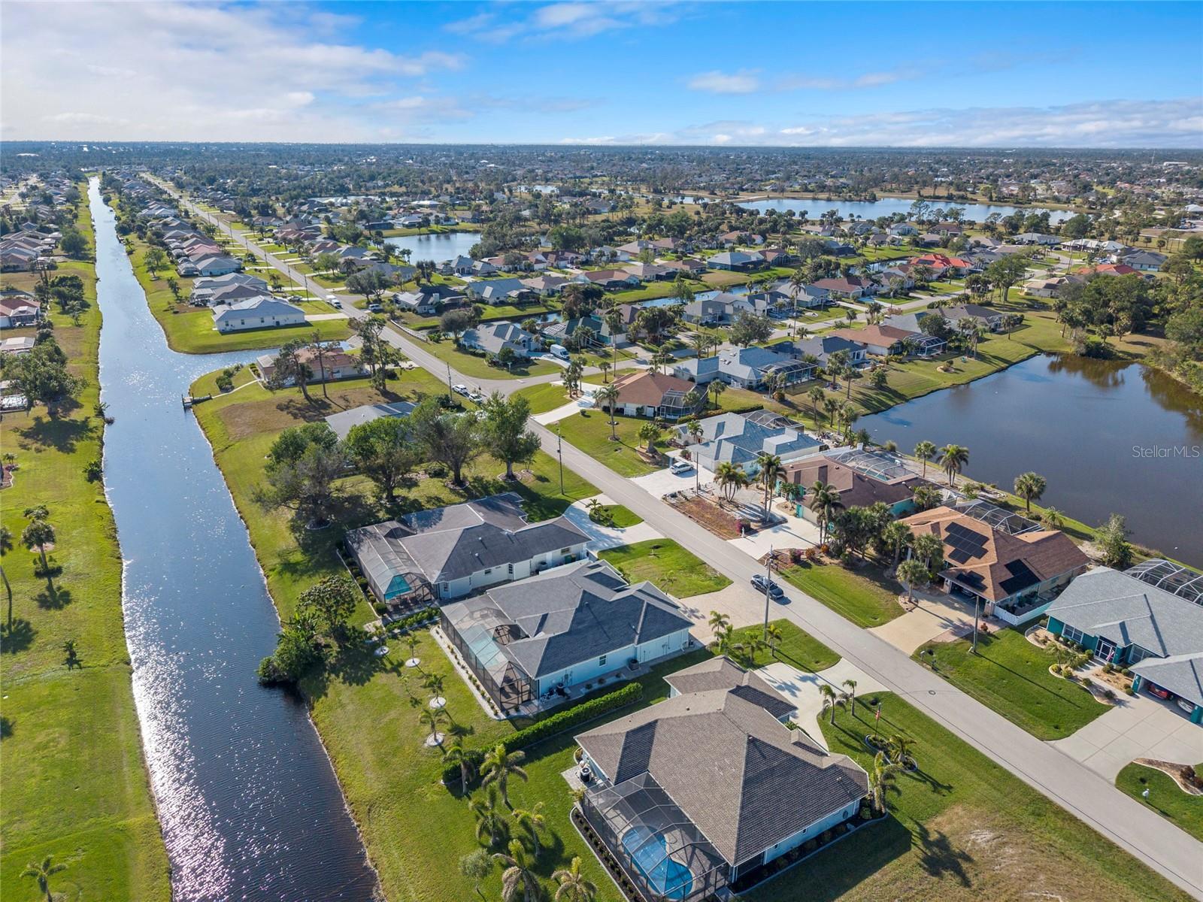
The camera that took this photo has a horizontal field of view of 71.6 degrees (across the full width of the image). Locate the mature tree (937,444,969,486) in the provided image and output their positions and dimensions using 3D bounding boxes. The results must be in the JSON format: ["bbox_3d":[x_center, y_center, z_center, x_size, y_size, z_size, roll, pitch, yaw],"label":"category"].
[{"bbox_3d":[56.420,2.310,134.050,4.900,7.100,4.900,0,20,0],"label":"mature tree"}]

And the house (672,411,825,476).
[{"bbox_3d":[26.378,-2.808,153.391,27.030,5.100,20.405,-11,23,-28],"label":"house"}]

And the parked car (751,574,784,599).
[{"bbox_3d":[20.975,17.028,104.824,1.860,1.540,4.600,-11,23,-28],"label":"parked car"}]

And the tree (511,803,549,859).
[{"bbox_3d":[-5.493,29.979,65.694,3.200,5.100,3.300,0,20,0],"label":"tree"}]

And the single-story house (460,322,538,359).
[{"bbox_3d":[-25.832,-29.862,226.278,17.338,5.600,21.796,-11,23,-28],"label":"single-story house"}]

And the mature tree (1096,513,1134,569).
[{"bbox_3d":[67.000,11.580,108.700,4.300,7.400,4.300,0,20,0],"label":"mature tree"}]

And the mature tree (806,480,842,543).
[{"bbox_3d":[30.955,8.923,115.704,4.900,9.300,4.900,0,20,0],"label":"mature tree"}]

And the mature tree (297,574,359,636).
[{"bbox_3d":[-31.173,17.681,95.252,7.000,6.400,7.000,0,20,0],"label":"mature tree"}]

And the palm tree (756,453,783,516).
[{"bbox_3d":[24.190,5.230,120.840,3.900,10.500,3.900,0,20,0],"label":"palm tree"}]

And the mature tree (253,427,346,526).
[{"bbox_3d":[-42.750,3.810,119.650,12.300,13.400,12.300,0,20,0],"label":"mature tree"}]

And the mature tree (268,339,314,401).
[{"bbox_3d":[-67.039,-17.192,179.735,9.800,12.800,9.000,0,20,0],"label":"mature tree"}]

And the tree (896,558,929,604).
[{"bbox_3d":[37.170,15.540,99.950,3.600,5.800,3.600,0,20,0],"label":"tree"}]

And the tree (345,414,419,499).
[{"bbox_3d":[-33.190,1.460,127.290,11.000,12.600,11.000,0,20,0],"label":"tree"}]

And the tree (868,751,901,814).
[{"bbox_3d":[23.893,28.102,70.133,3.100,5.900,3.500,0,20,0],"label":"tree"}]

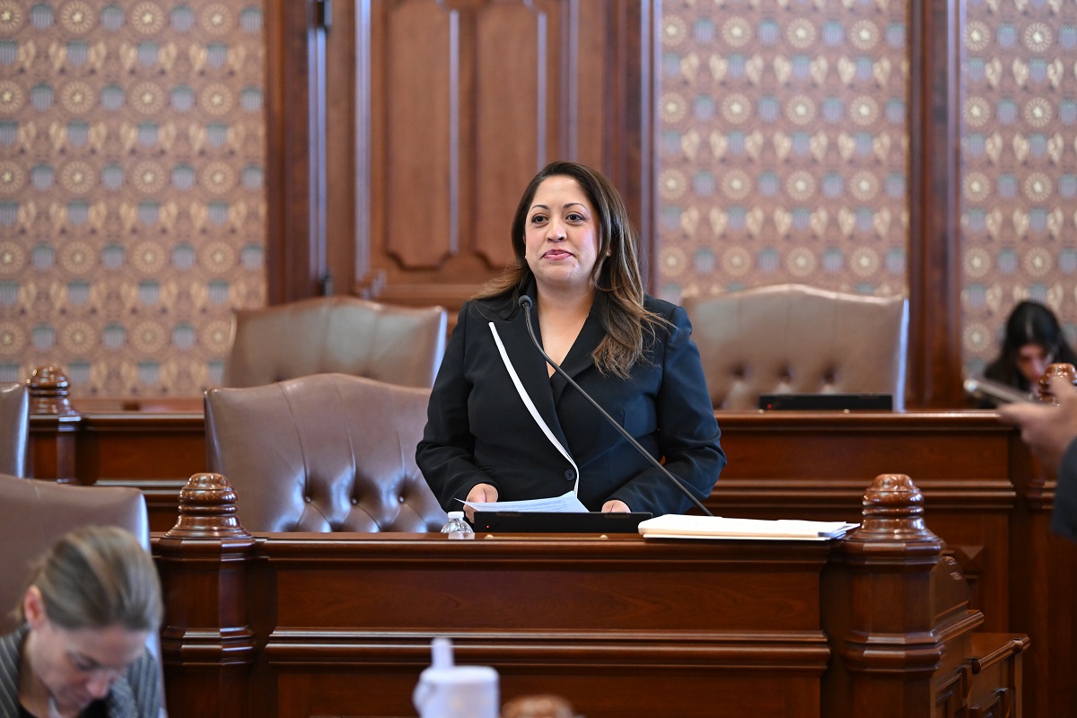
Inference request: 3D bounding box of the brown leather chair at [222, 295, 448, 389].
[{"bbox_3d":[-0.575,0.430,9.270,0.660,1.190,0.700,0,1,9],"label":"brown leather chair"}]

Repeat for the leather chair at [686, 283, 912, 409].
[{"bbox_3d":[0.610,0.400,9.200,0.660,1.190,0.700,0,1,14],"label":"leather chair"}]

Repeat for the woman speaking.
[{"bbox_3d":[0.063,0.435,6.850,0.590,1.630,0.420,0,1,6],"label":"woman speaking"}]

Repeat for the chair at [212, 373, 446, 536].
[{"bbox_3d":[-0.308,0.625,7.330,0.660,1.190,0.700,-1,1,-28],"label":"chair"}]

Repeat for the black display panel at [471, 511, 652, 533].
[{"bbox_3d":[0.041,0.359,6.353,0.315,0.180,0.040,0,2,0],"label":"black display panel"}]

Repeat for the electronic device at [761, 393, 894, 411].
[{"bbox_3d":[0.710,0.185,8.820,0.325,0.205,0.260,0,1,4],"label":"electronic device"}]

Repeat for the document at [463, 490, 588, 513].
[{"bbox_3d":[-0.012,0.285,6.640,0.216,0.025,0.270,0,16,-17],"label":"document"}]

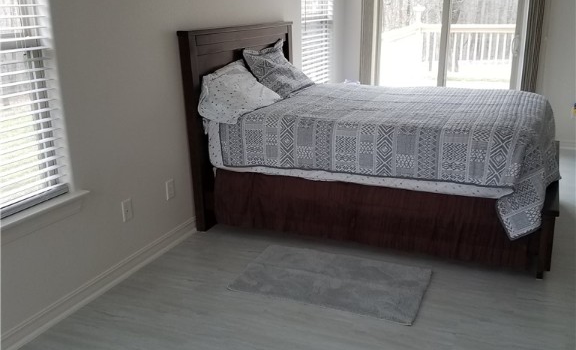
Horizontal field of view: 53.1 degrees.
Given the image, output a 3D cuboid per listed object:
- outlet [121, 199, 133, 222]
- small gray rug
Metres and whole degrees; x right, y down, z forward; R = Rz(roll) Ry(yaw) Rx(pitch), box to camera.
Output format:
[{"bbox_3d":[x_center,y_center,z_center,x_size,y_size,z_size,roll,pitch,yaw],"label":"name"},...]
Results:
[{"bbox_3d":[-0.889,0.198,3.187,0.010,0.117,0.071,6,18,22],"label":"outlet"},{"bbox_3d":[0.239,0.566,3.163,0.980,0.016,0.615,6,18,22],"label":"small gray rug"}]

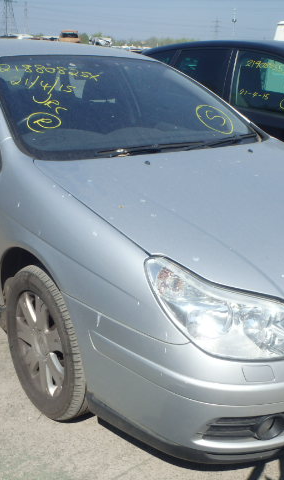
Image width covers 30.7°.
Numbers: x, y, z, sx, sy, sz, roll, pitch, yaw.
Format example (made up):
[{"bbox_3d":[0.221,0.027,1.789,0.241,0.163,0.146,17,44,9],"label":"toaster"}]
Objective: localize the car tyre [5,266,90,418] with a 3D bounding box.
[{"bbox_3d":[-0.340,0.403,2.162,0.215,0.635,0.640,-13,25,-36],"label":"car tyre"}]

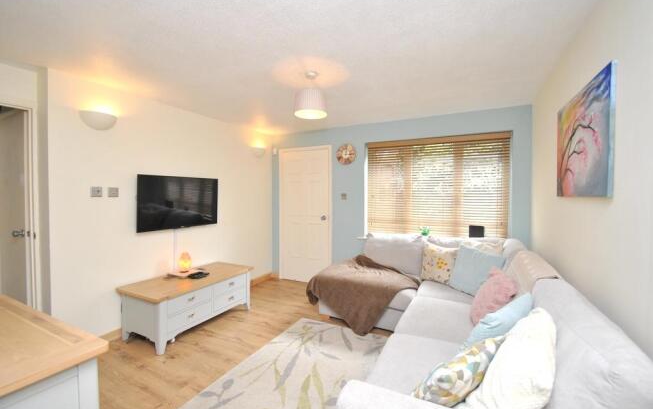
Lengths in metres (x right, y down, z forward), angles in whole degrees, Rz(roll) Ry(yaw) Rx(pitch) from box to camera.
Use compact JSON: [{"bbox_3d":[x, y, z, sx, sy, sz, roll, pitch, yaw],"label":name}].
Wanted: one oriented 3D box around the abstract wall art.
[{"bbox_3d":[1.407,-0.332,1.511,0.030,0.580,0.795,1,2,28],"label":"abstract wall art"}]

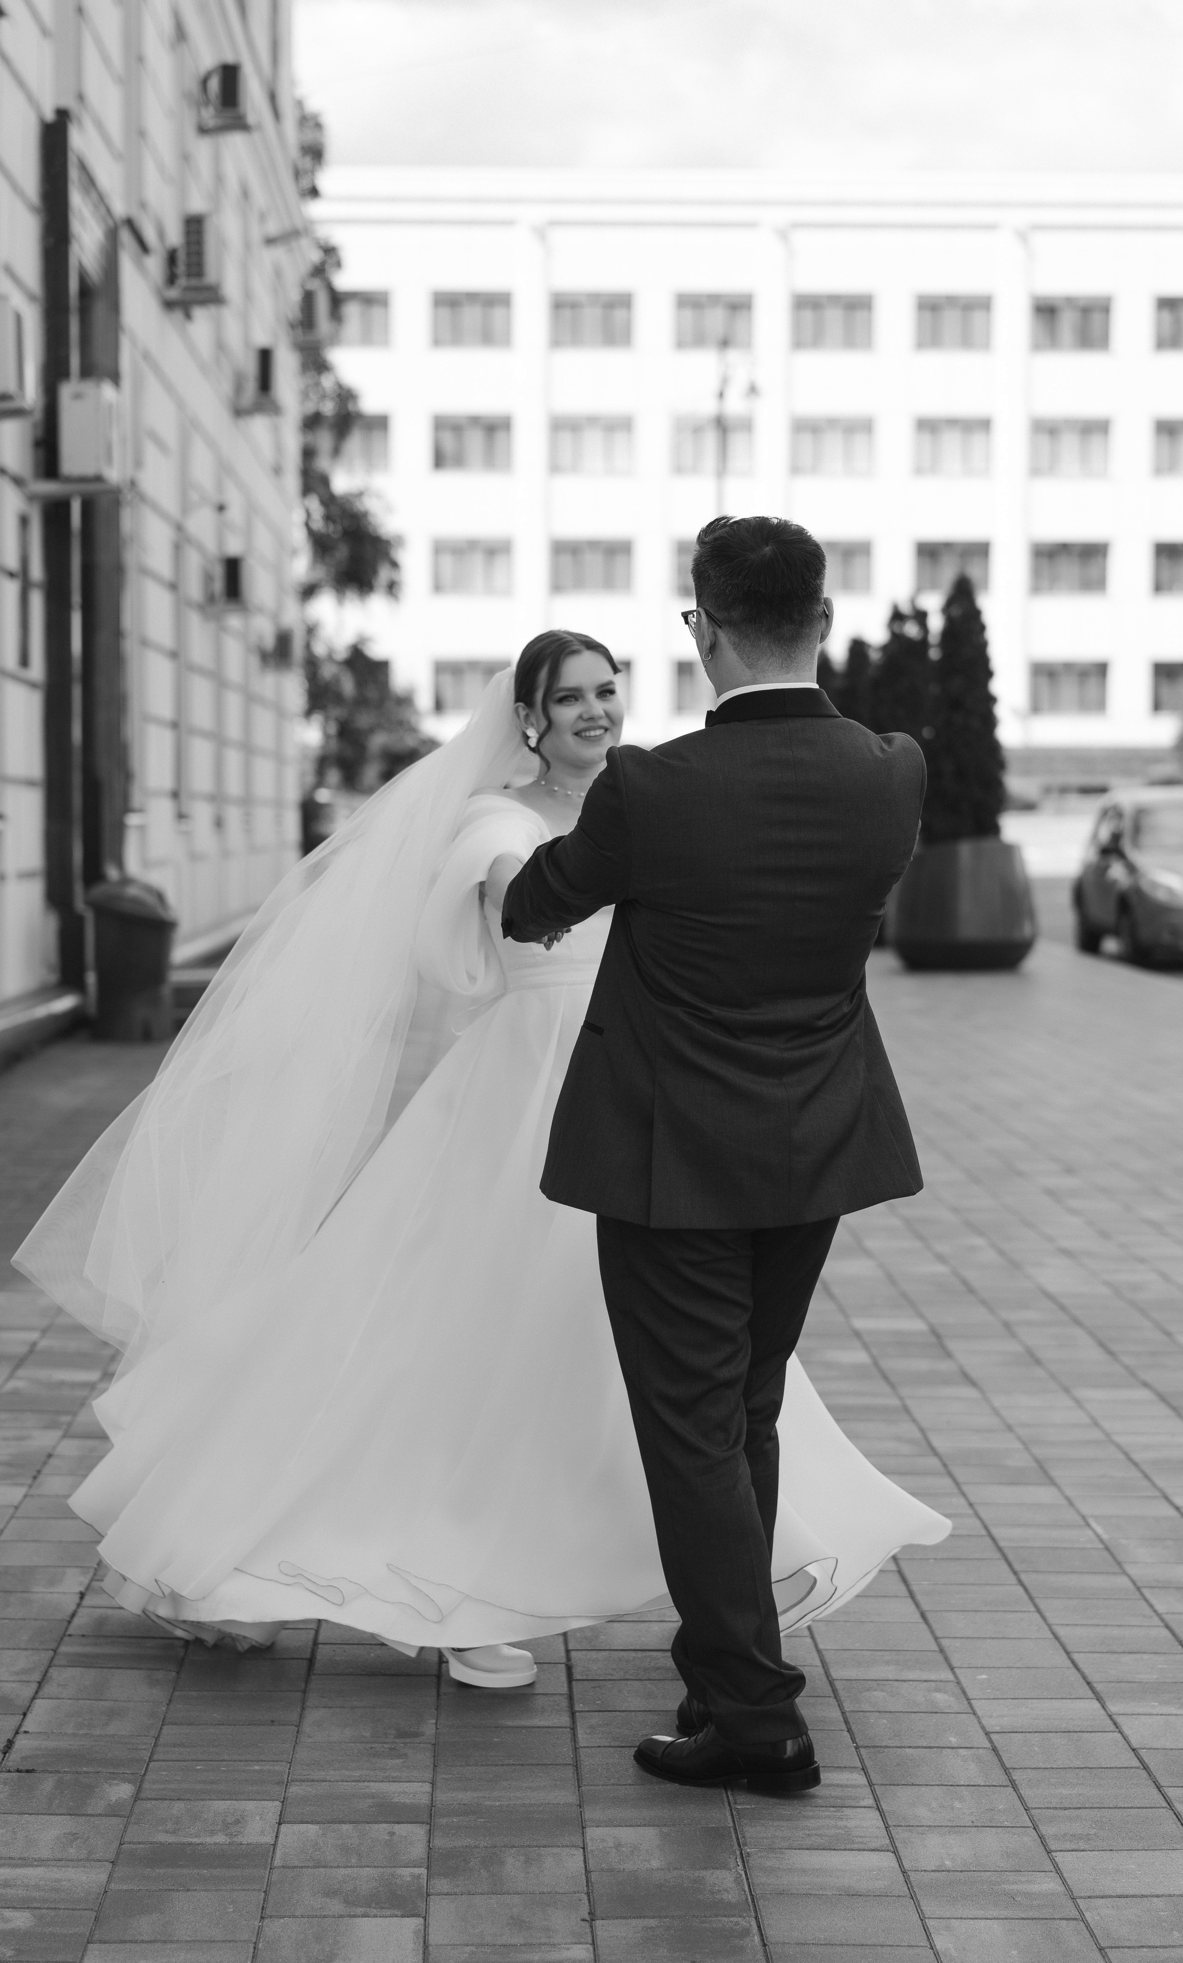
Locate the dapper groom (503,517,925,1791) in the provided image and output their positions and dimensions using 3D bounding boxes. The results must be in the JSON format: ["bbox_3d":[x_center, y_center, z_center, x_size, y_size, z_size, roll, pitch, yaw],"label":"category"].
[{"bbox_3d":[0.185,0.240,4.380,0.570,1.800,0.600,-2,4,-26],"label":"dapper groom"}]

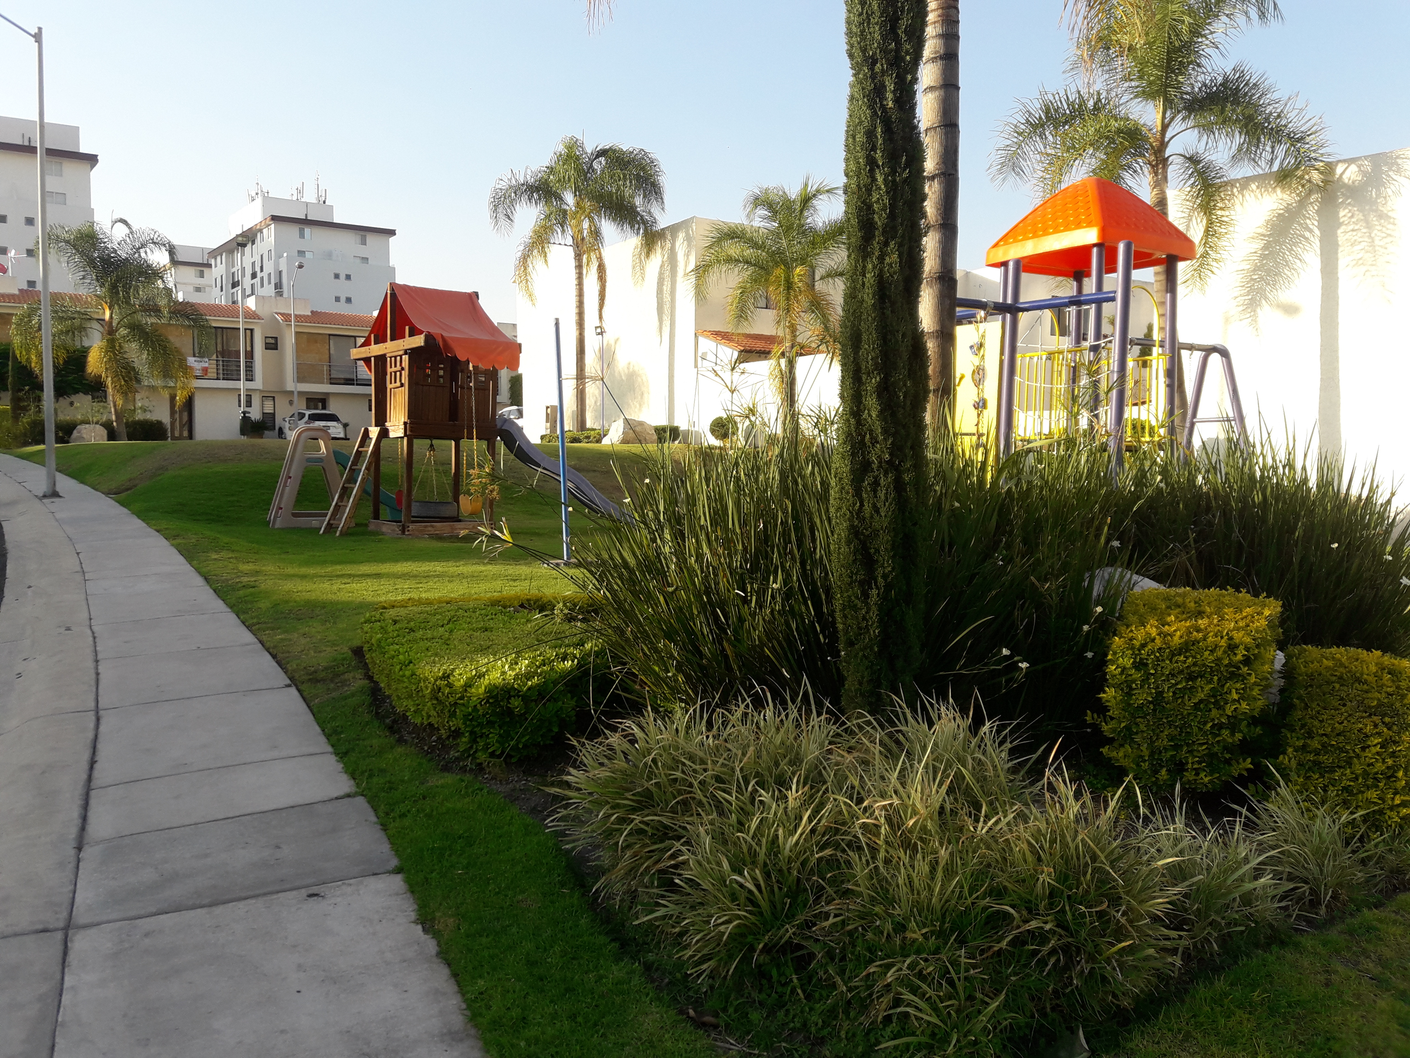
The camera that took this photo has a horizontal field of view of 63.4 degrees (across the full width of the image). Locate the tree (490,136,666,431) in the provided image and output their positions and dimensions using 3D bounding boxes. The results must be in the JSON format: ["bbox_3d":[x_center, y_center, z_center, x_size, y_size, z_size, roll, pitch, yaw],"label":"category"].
[{"bbox_3d":[-3.549,-6.764,31.734,5.000,8.500,5.000,0,3,0],"label":"tree"}]

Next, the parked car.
[{"bbox_3d":[-18.585,-4.865,53.841,1.820,1.710,4.600,-2,3,-34],"label":"parked car"}]

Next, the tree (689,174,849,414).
[{"bbox_3d":[1.976,-5.197,27.798,4.700,6.650,4.700,0,3,0],"label":"tree"}]

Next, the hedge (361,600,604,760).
[{"bbox_3d":[-1.242,0.791,6.491,1.120,0.400,2.200,-1,3,-30],"label":"hedge"}]

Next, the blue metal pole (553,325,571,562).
[{"bbox_3d":[-1.442,-0.912,11.521,0.070,2.480,0.070,-2,3,0],"label":"blue metal pole"}]

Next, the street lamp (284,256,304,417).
[{"bbox_3d":[-17.629,-7.704,48.711,0.400,8.100,0.900,-1,3,-33],"label":"street lamp"}]

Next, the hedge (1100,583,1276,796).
[{"bbox_3d":[2.158,0.729,5.187,0.700,0.720,0.800,1,3,17],"label":"hedge"}]

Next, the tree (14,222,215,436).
[{"bbox_3d":[-18.219,-6.115,34.767,5.900,6.750,5.900,0,3,0],"label":"tree"}]

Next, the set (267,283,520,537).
[{"bbox_3d":[-4.061,-1.551,14.718,2.400,3.100,2.550,-2,3,-41],"label":"set"}]

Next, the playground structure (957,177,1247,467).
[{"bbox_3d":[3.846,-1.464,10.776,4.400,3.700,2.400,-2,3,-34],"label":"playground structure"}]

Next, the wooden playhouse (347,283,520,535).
[{"bbox_3d":[-3.575,-1.552,14.766,1.500,3.100,2.100,-2,3,-41],"label":"wooden playhouse"}]

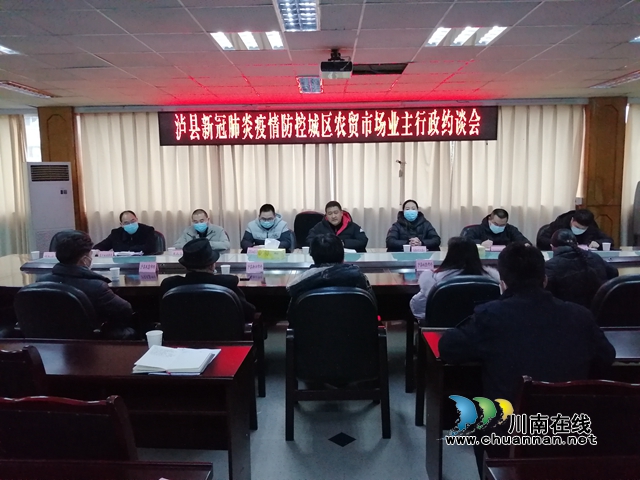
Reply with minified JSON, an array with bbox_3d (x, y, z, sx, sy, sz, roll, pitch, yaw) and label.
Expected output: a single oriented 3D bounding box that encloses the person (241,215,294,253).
[{"bbox_3d":[-0.552,0.243,5.192,0.568,1.254,0.761,-1,8,1],"label":"person"}]

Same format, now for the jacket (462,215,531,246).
[{"bbox_3d":[1.899,0.072,5.334,0.700,0.680,0.500,-1,8,1],"label":"jacket"}]

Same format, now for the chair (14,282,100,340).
[{"bbox_3d":[-1.600,0.703,3.208,0.625,0.970,0.630,1,8,12],"label":"chair"}]

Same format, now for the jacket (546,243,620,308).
[{"bbox_3d":[1.768,0.326,3.330,0.540,0.620,0.460,-2,8,-9],"label":"jacket"}]

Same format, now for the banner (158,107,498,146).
[{"bbox_3d":[0.130,-1.732,7.334,5.148,0.506,0.090,-1,8,1],"label":"banner"}]

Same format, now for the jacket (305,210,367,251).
[{"bbox_3d":[0.182,0.022,5.223,0.650,0.690,0.528,-1,8,1],"label":"jacket"}]

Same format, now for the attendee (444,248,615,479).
[{"bbox_3d":[0.895,0.637,2.121,0.720,1.320,0.720,-1,8,1],"label":"attendee"}]

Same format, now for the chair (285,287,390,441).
[{"bbox_3d":[0.106,0.679,3.058,0.619,0.934,0.609,-1,8,1],"label":"chair"}]

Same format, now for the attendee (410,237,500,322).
[{"bbox_3d":[0.911,0.537,3.338,0.580,1.200,0.750,-1,8,1],"label":"attendee"}]

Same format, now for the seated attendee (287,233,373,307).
[{"bbox_3d":[0.071,0.527,3.202,0.558,1.198,0.812,-1,8,1],"label":"seated attendee"}]

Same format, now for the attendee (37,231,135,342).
[{"bbox_3d":[-1.462,0.529,3.217,0.589,1.228,0.812,1,8,15],"label":"attendee"}]

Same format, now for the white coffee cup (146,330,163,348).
[{"bbox_3d":[-0.808,0.487,2.354,0.077,0.082,0.077,-1,8,0],"label":"white coffee cup"}]

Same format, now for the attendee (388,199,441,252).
[{"bbox_3d":[0.996,0.212,5.184,0.568,1.279,0.761,-1,8,1],"label":"attendee"}]

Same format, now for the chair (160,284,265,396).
[{"bbox_3d":[-0.707,0.697,3.167,0.625,0.970,0.630,-1,8,1],"label":"chair"}]

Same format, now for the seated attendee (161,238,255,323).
[{"bbox_3d":[-0.738,0.575,3.316,0.600,1.200,0.800,0,8,4],"label":"seated attendee"}]

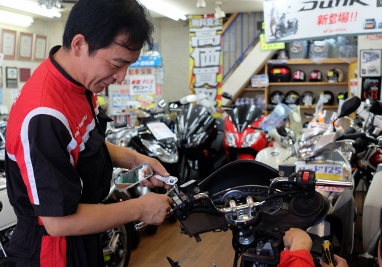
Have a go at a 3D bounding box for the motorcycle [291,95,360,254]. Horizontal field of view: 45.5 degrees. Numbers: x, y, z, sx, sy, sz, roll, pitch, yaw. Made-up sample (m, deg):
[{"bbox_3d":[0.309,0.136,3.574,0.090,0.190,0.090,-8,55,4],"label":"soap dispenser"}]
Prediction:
[{"bbox_3d":[1.155,0.362,3.940,0.700,1.160,1.840,1,5,17],"label":"motorcycle"}]

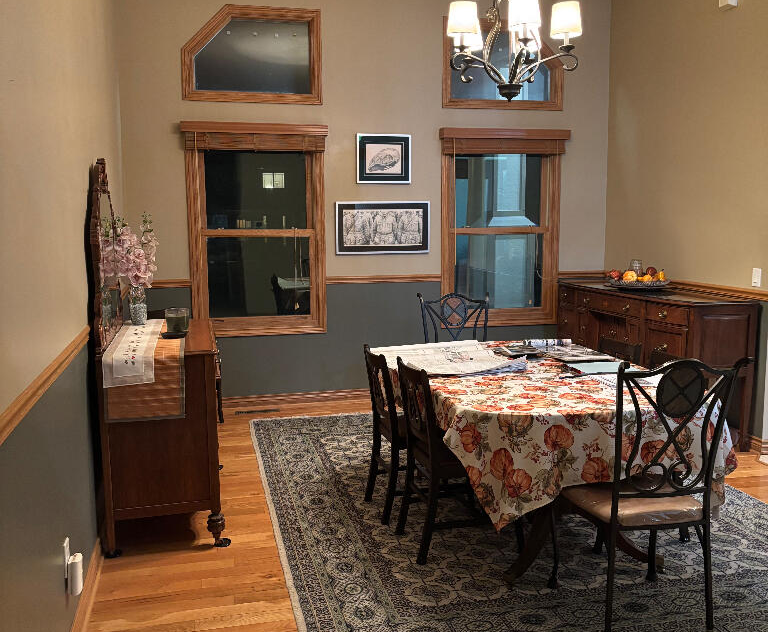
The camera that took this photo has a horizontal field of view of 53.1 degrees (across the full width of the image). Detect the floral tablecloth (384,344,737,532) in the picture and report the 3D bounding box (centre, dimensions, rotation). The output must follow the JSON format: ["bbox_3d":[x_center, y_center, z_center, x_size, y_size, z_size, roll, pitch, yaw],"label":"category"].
[{"bbox_3d":[0.693,0.467,3.664,1.240,0.445,1.640,-2,8,-13],"label":"floral tablecloth"}]

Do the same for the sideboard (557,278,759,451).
[{"bbox_3d":[1.878,0.277,5.563,0.490,0.945,1.780,-2,8,-13],"label":"sideboard"}]

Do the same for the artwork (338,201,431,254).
[{"bbox_3d":[0.004,-0.695,6.119,0.766,0.418,0.025,-2,8,-13],"label":"artwork"}]

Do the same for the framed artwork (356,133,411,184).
[{"bbox_3d":[0.006,-1.218,5.987,0.432,0.379,0.025,-2,8,-13],"label":"framed artwork"}]

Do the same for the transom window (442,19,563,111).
[{"bbox_3d":[0.957,-2.001,6.132,1.021,0.686,0.070,-2,8,-13],"label":"transom window"}]

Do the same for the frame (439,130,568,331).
[{"bbox_3d":[0.968,-0.700,6.286,1.080,1.593,0.120,-2,8,-13],"label":"frame"}]

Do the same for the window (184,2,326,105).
[{"bbox_3d":[-0.969,-1.945,5.717,1.034,0.697,0.060,-2,8,-13],"label":"window"}]

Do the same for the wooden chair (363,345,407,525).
[{"bbox_3d":[0.155,0.569,3.865,0.500,0.830,0.430,-2,8,-13],"label":"wooden chair"}]

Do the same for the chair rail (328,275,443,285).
[{"bbox_3d":[0.011,-0.290,6.175,0.950,0.058,0.025,-2,8,-13],"label":"chair rail"}]

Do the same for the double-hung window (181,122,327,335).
[{"bbox_3d":[-0.953,-0.631,5.834,1.087,1.592,0.120,-2,8,-13],"label":"double-hung window"}]

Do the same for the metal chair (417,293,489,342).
[{"bbox_3d":[0.481,0.331,4.891,0.490,1.015,0.530,-1,8,-5],"label":"metal chair"}]

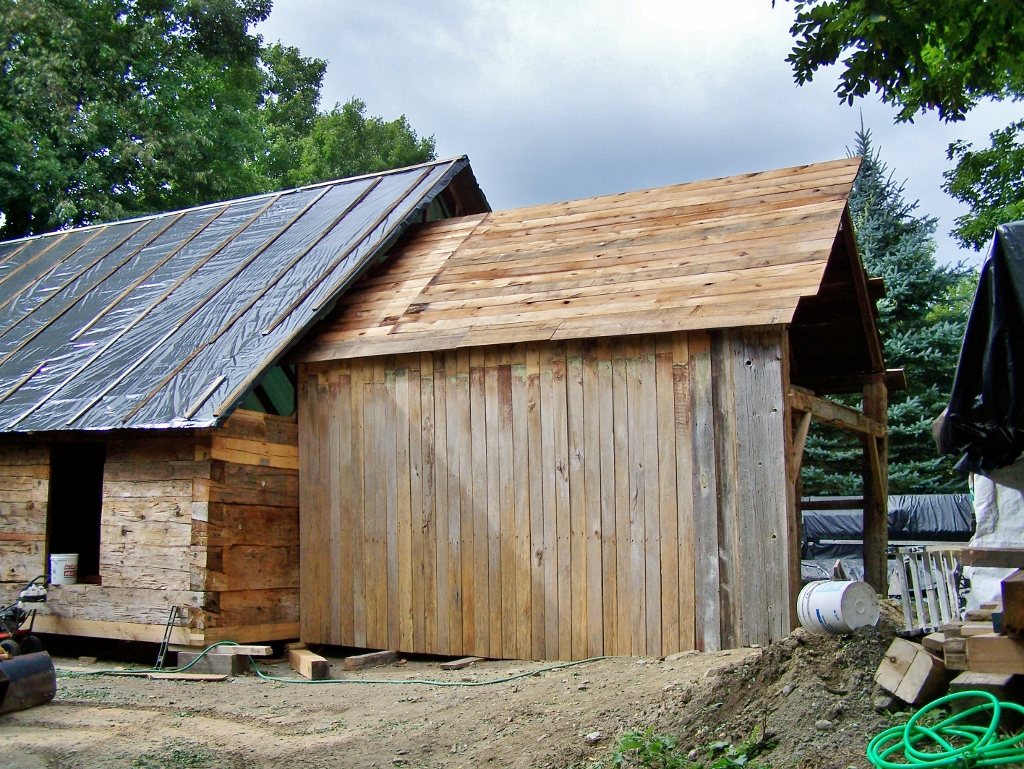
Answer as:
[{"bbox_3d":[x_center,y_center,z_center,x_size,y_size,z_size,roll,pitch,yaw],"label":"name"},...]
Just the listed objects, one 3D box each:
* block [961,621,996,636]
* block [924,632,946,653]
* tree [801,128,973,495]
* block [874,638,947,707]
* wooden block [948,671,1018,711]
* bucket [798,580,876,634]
[{"bbox_3d":[2.169,1.129,5.174,0.190,0.042,0.200,-2,-7,22],"label":"block"},{"bbox_3d":[2.033,1.236,5.325,0.130,0.050,0.160,-4,-8,35],"label":"block"},{"bbox_3d":[5.413,-0.457,17.075,4.400,7.600,4.400,-1,-7,20],"label":"tree"},{"bbox_3d":[1.770,1.264,4.951,0.200,0.200,0.229,30,5,42],"label":"block"},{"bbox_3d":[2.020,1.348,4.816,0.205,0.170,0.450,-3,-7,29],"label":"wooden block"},{"bbox_3d":[1.790,1.215,6.130,0.305,0.305,0.365,4,-12,-22],"label":"bucket"}]

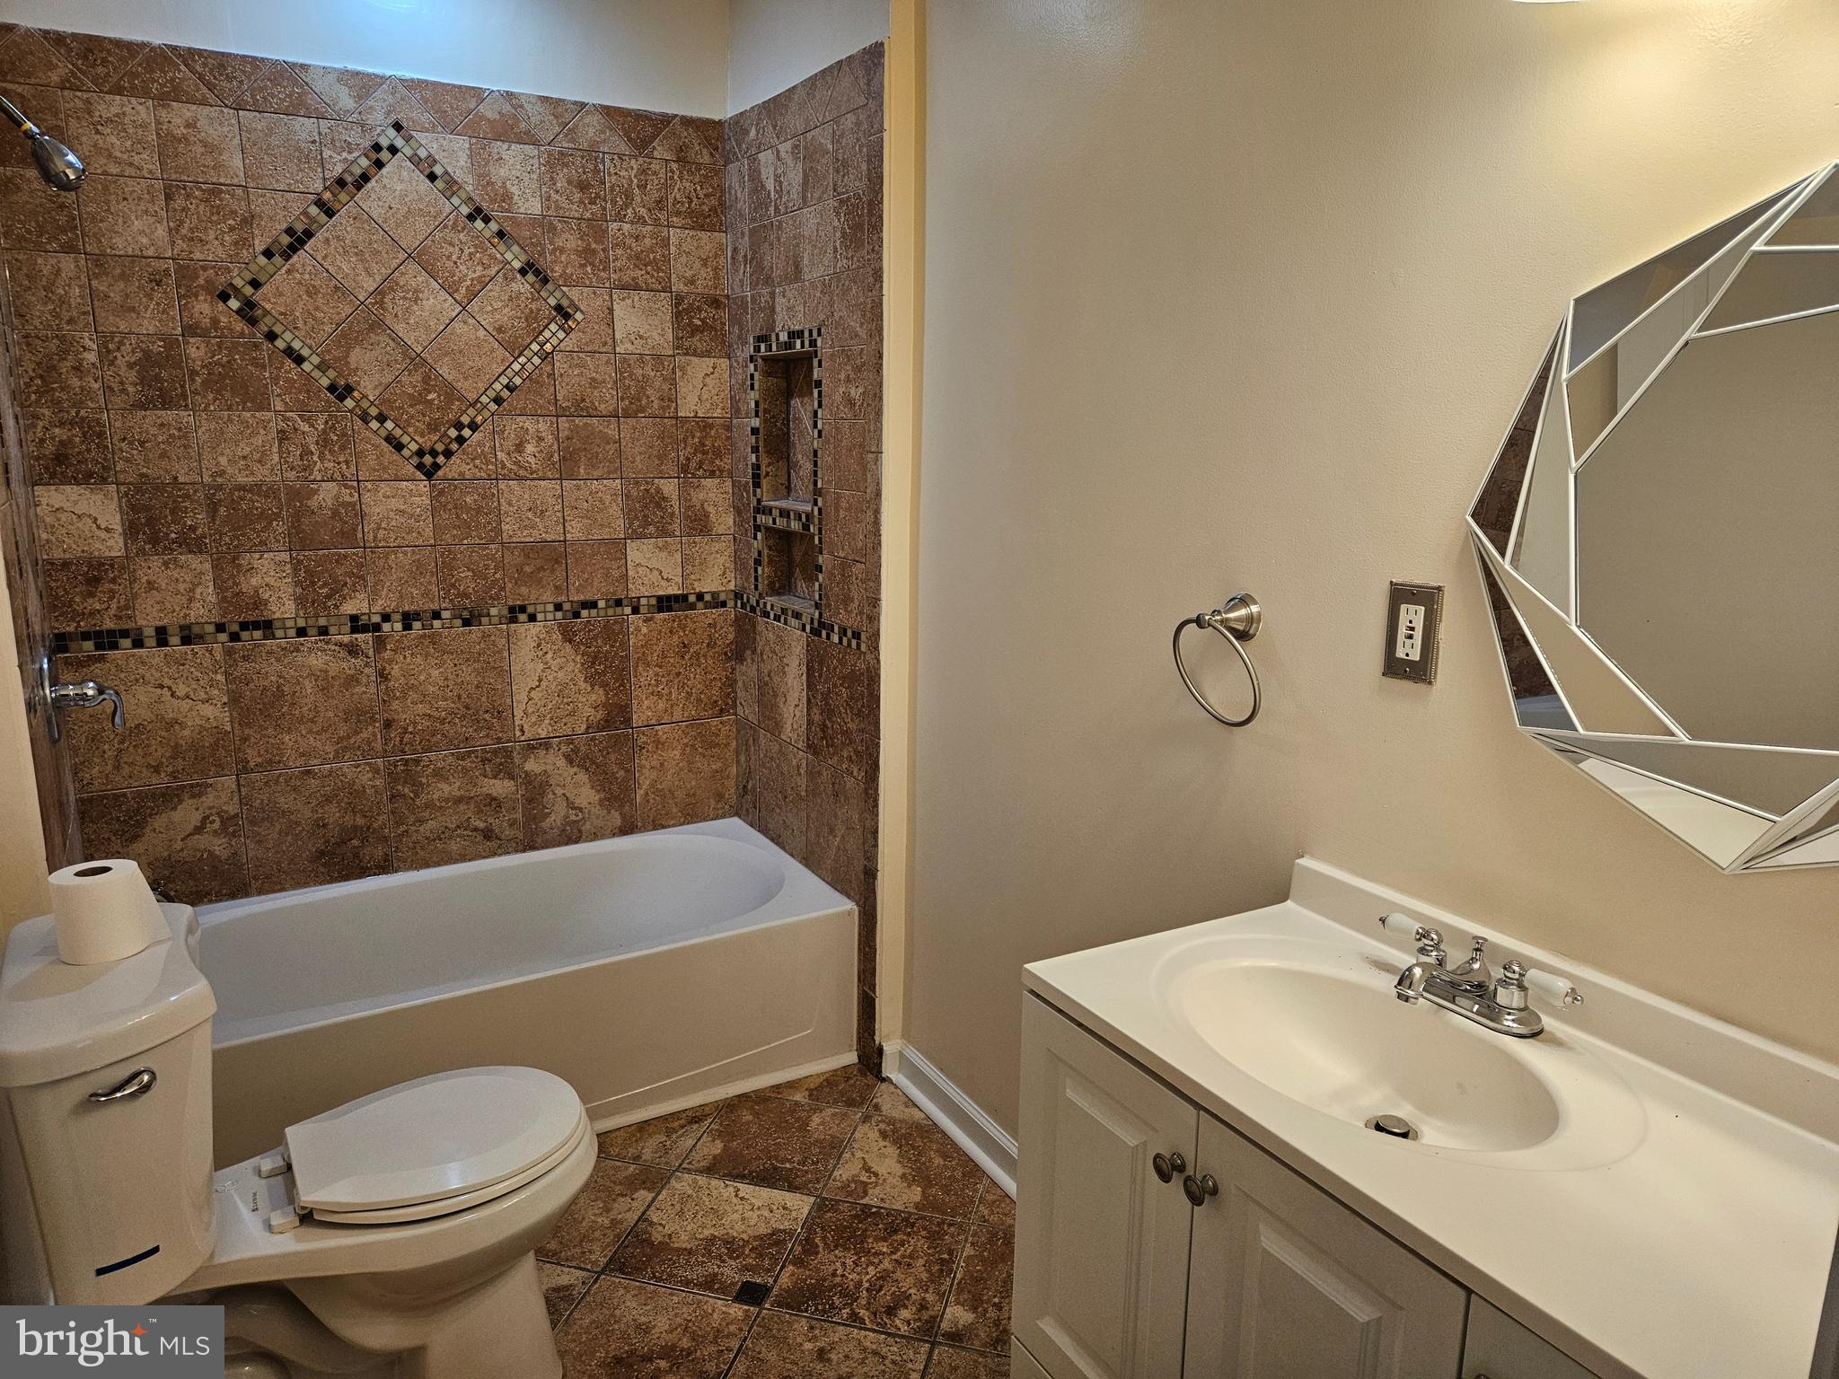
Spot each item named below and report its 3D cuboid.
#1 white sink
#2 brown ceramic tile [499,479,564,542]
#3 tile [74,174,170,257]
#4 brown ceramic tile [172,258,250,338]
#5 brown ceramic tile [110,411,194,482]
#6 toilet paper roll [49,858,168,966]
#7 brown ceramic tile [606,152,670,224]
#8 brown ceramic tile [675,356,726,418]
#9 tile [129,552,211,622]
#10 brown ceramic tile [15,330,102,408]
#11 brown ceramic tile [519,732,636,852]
[{"bbox_3d":[0.468,0.433,1.310,0.380,0.145,0.500,-7,15,-30],"label":"white sink"},{"bbox_3d":[-0.949,-0.437,2.987,0.147,0.148,0.010,-6,13,-29],"label":"brown ceramic tile"},{"bbox_3d":[-1.625,-0.966,2.499,0.150,0.151,0.010,-7,14,-29],"label":"tile"},{"bbox_3d":[-1.488,-0.824,2.591,0.150,0.152,0.010,-6,13,-29],"label":"brown ceramic tile"},{"bbox_3d":[-1.623,-0.514,2.596,0.152,0.150,0.010,-7,14,-29],"label":"brown ceramic tile"},{"bbox_3d":[-1.099,0.298,1.647,0.110,0.109,0.110,-7,15,-30],"label":"toilet paper roll"},{"bbox_3d":[-0.685,-1.217,2.981,0.147,0.151,0.010,-6,13,-29],"label":"brown ceramic tile"},{"bbox_3d":[-0.558,-0.782,3.156,0.142,0.149,0.009,-7,14,-29],"label":"brown ceramic tile"},{"bbox_3d":[-1.603,-0.208,2.623,0.149,0.149,0.010,-7,14,-30],"label":"tile"},{"bbox_3d":[-1.727,-0.639,2.453,0.140,0.149,0.010,-7,14,-30],"label":"brown ceramic tile"},{"bbox_3d":[-0.881,0.258,3.158,0.300,0.281,0.010,-7,14,-30],"label":"brown ceramic tile"}]

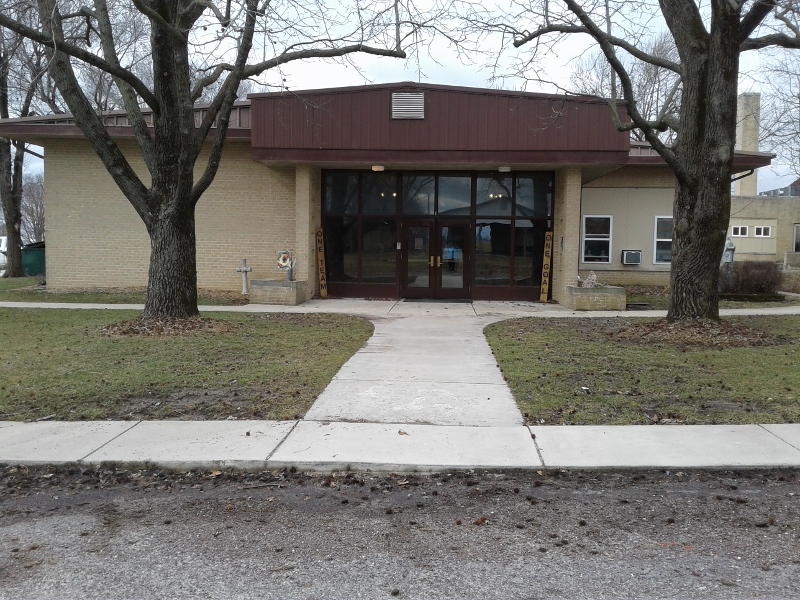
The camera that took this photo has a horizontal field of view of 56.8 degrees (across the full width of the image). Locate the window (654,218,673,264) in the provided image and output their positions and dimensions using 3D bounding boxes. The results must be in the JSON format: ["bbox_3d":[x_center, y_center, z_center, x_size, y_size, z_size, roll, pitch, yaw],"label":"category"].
[{"bbox_3d":[8.156,-1.800,22.412,0.865,1.450,0.120,1,4,4],"label":"window"}]

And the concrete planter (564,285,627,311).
[{"bbox_3d":[4.557,-0.065,17.280,1.140,0.490,1.400,1,4,4],"label":"concrete planter"}]

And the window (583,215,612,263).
[{"bbox_3d":[6.027,-1.839,22.555,0.865,1.450,0.120,1,4,4],"label":"window"}]

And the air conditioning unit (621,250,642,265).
[{"bbox_3d":[7.000,-1.281,22.401,0.500,0.415,0.440,1,4,4],"label":"air conditioning unit"}]

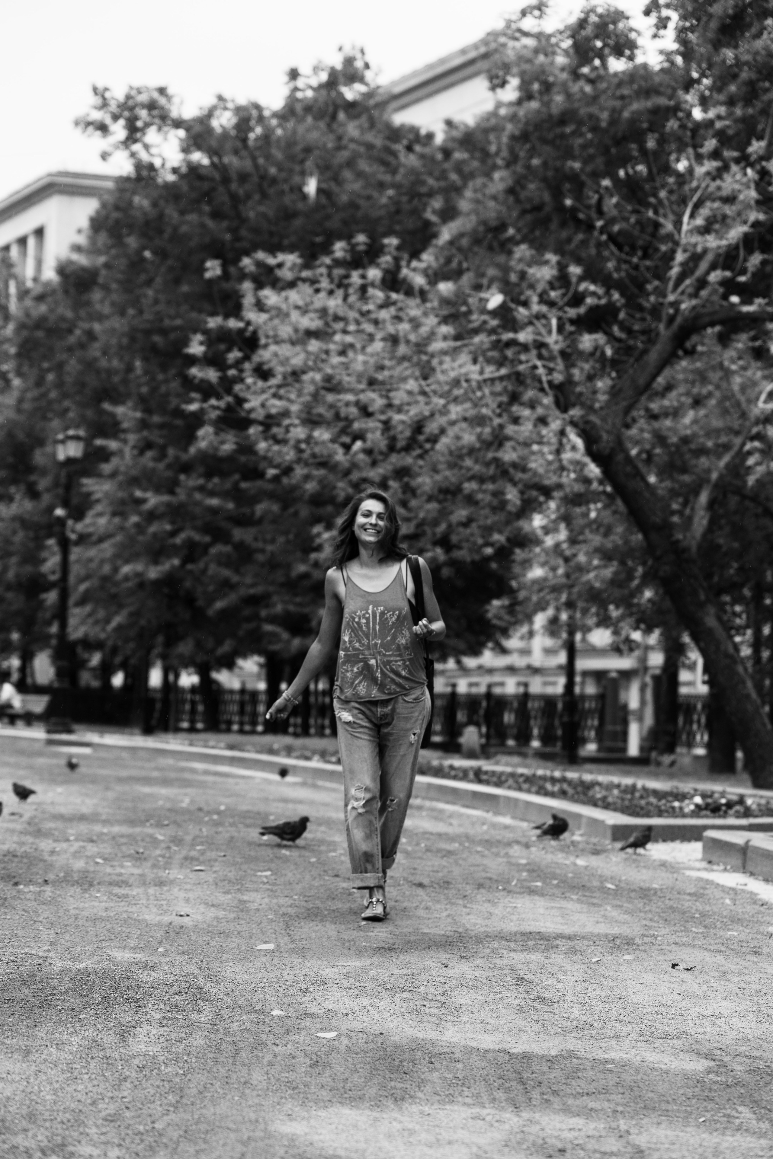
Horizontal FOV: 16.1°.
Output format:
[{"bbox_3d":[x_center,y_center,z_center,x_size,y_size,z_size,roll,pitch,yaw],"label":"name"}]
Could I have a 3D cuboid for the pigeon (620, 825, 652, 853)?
[{"bbox_3d":[1.416,1.477,15.546,0.240,0.163,0.110,3,-3,-42],"label":"pigeon"}]

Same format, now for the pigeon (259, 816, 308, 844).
[{"bbox_3d":[-0.594,1.450,15.768,0.290,0.172,0.115,1,-3,-3],"label":"pigeon"}]

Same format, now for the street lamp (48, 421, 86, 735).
[{"bbox_3d":[-6.643,0.023,57.207,0.680,6.382,0.750,1,-3,-6],"label":"street lamp"}]

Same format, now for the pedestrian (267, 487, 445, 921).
[{"bbox_3d":[-0.121,0.481,10.750,0.680,1.670,0.580,1,-3,-1],"label":"pedestrian"}]

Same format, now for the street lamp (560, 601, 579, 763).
[{"bbox_3d":[2.402,0.117,35.307,0.400,4.500,0.400,1,-3,0],"label":"street lamp"}]

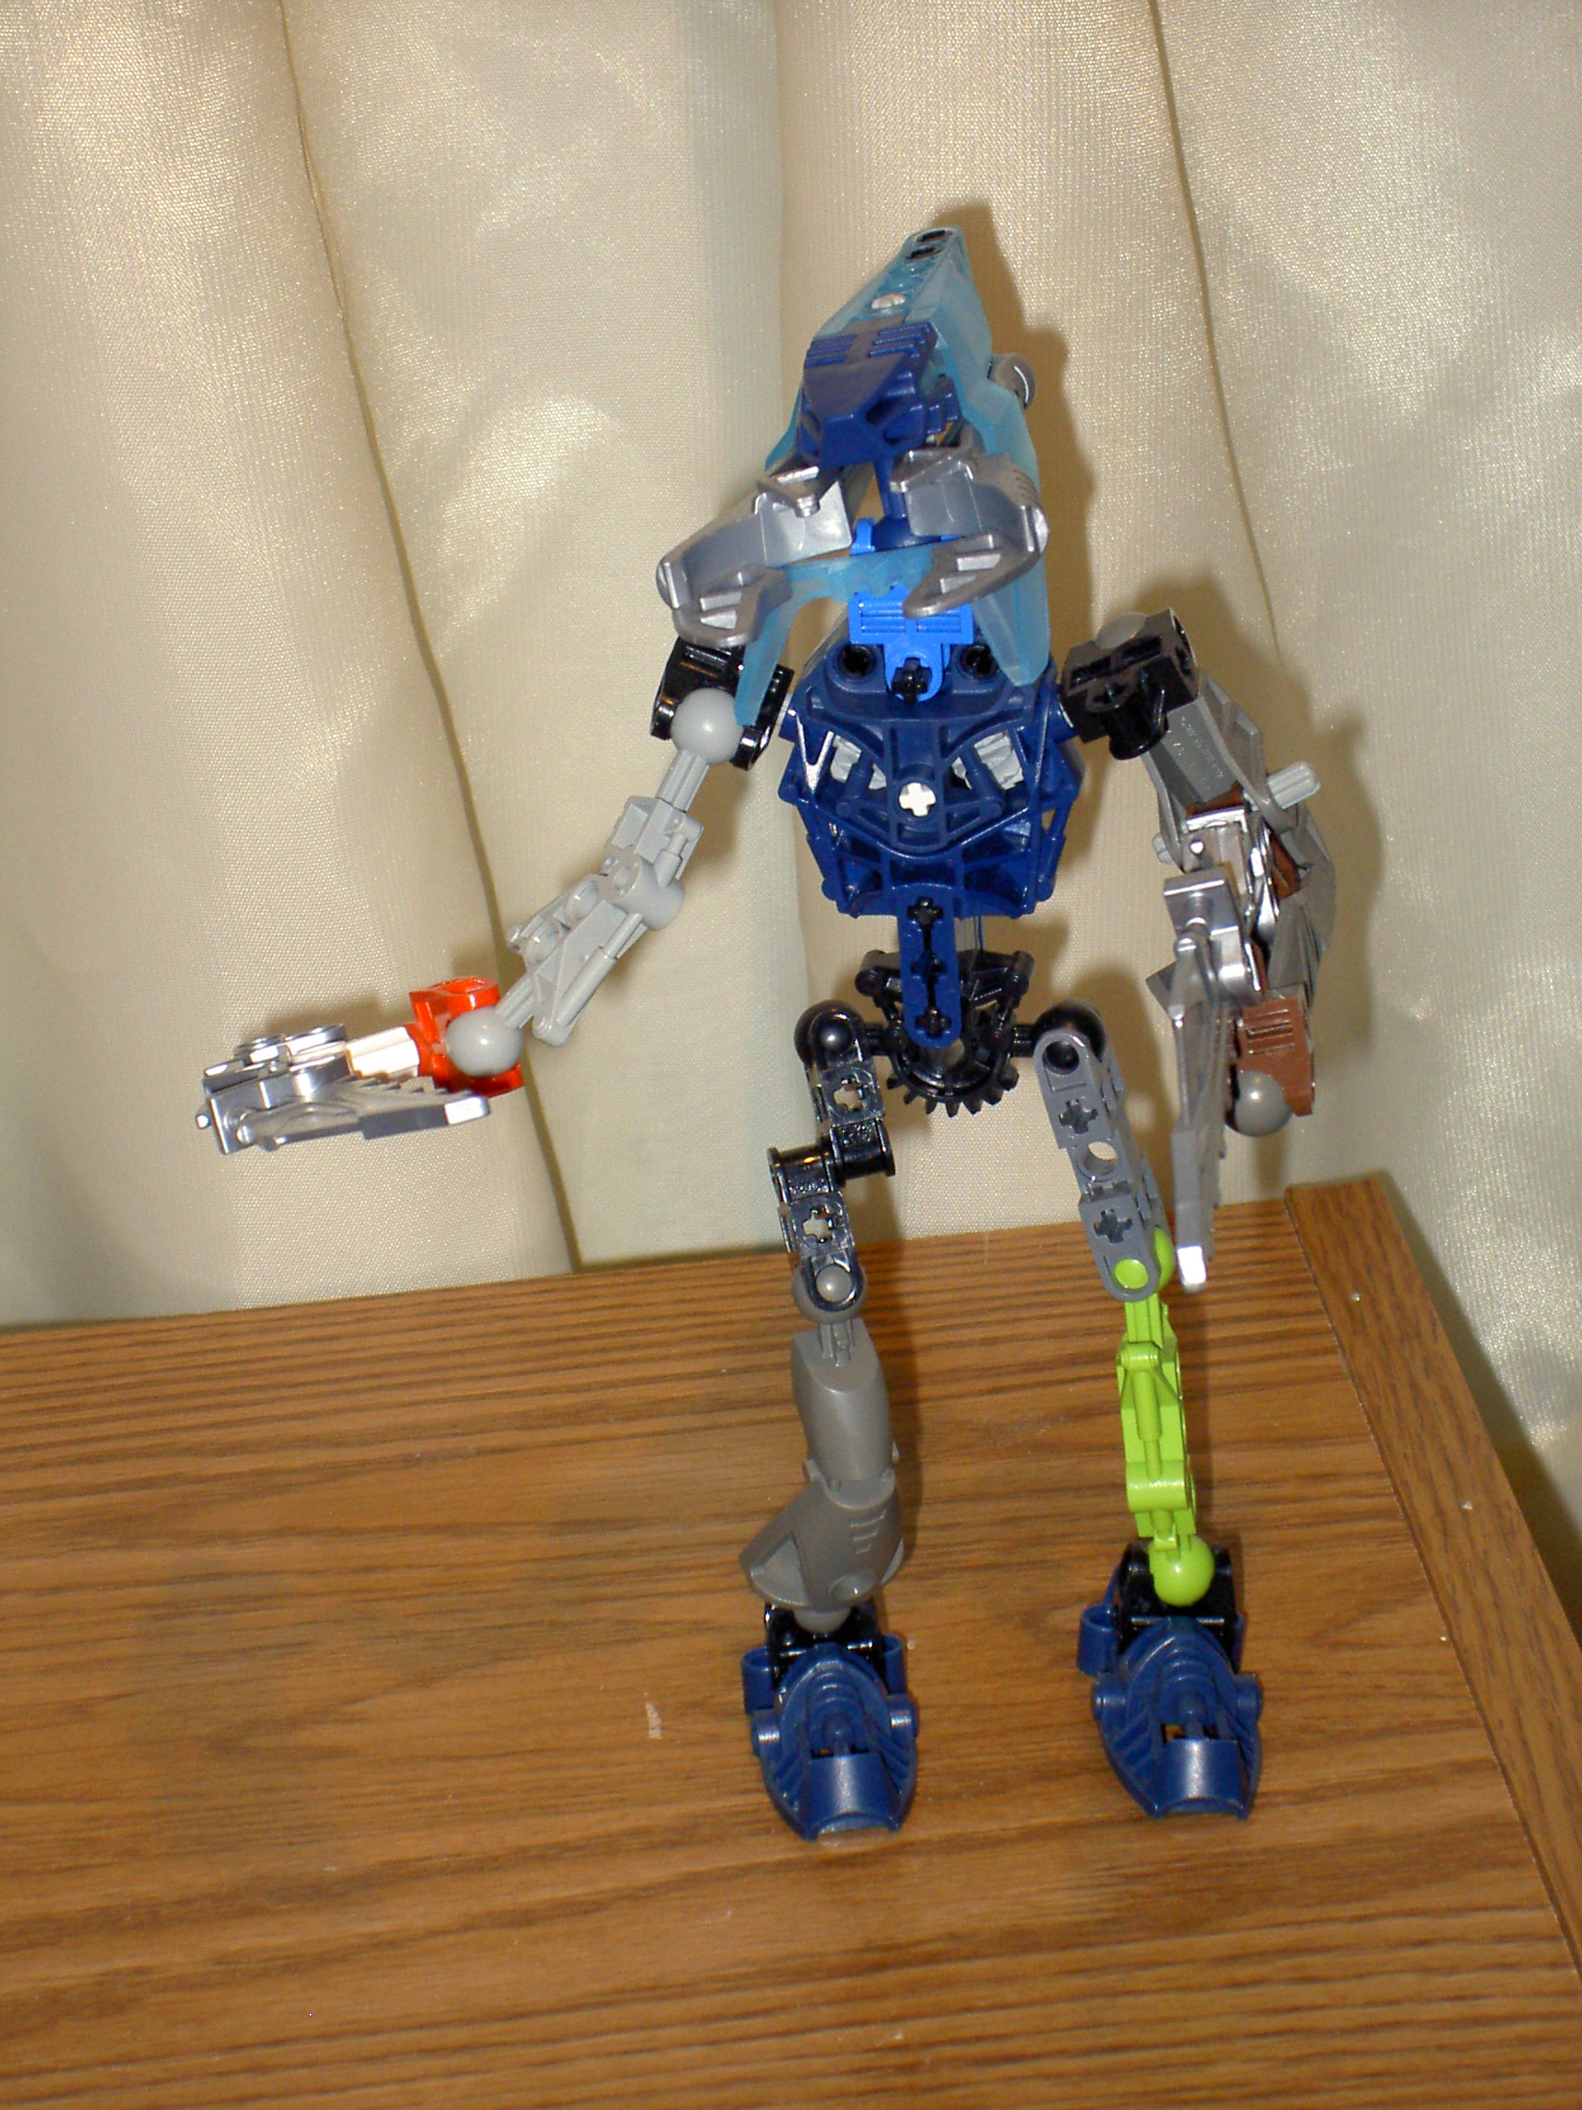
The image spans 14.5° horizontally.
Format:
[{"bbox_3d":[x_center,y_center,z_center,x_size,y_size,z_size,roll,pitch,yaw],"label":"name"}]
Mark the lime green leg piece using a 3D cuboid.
[{"bbox_3d":[0.051,0.051,0.857,0.011,0.060,0.014,-8,32,3],"label":"lime green leg piece"}]

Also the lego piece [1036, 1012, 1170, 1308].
[{"bbox_3d":[0.042,0.014,0.834,0.009,0.041,0.010,-10,18,24],"label":"lego piece"}]

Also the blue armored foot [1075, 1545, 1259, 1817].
[{"bbox_3d":[0.054,0.085,0.868,0.024,0.021,0.042,-4,33,-1],"label":"blue armored foot"}]

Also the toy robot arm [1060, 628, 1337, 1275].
[{"bbox_3d":[0.056,-0.015,0.847,0.036,0.094,0.038,-4,33,-1],"label":"toy robot arm"}]

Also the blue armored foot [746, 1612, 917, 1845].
[{"bbox_3d":[0.005,0.087,0.868,0.024,0.021,0.042,-5,33,-3],"label":"blue armored foot"}]

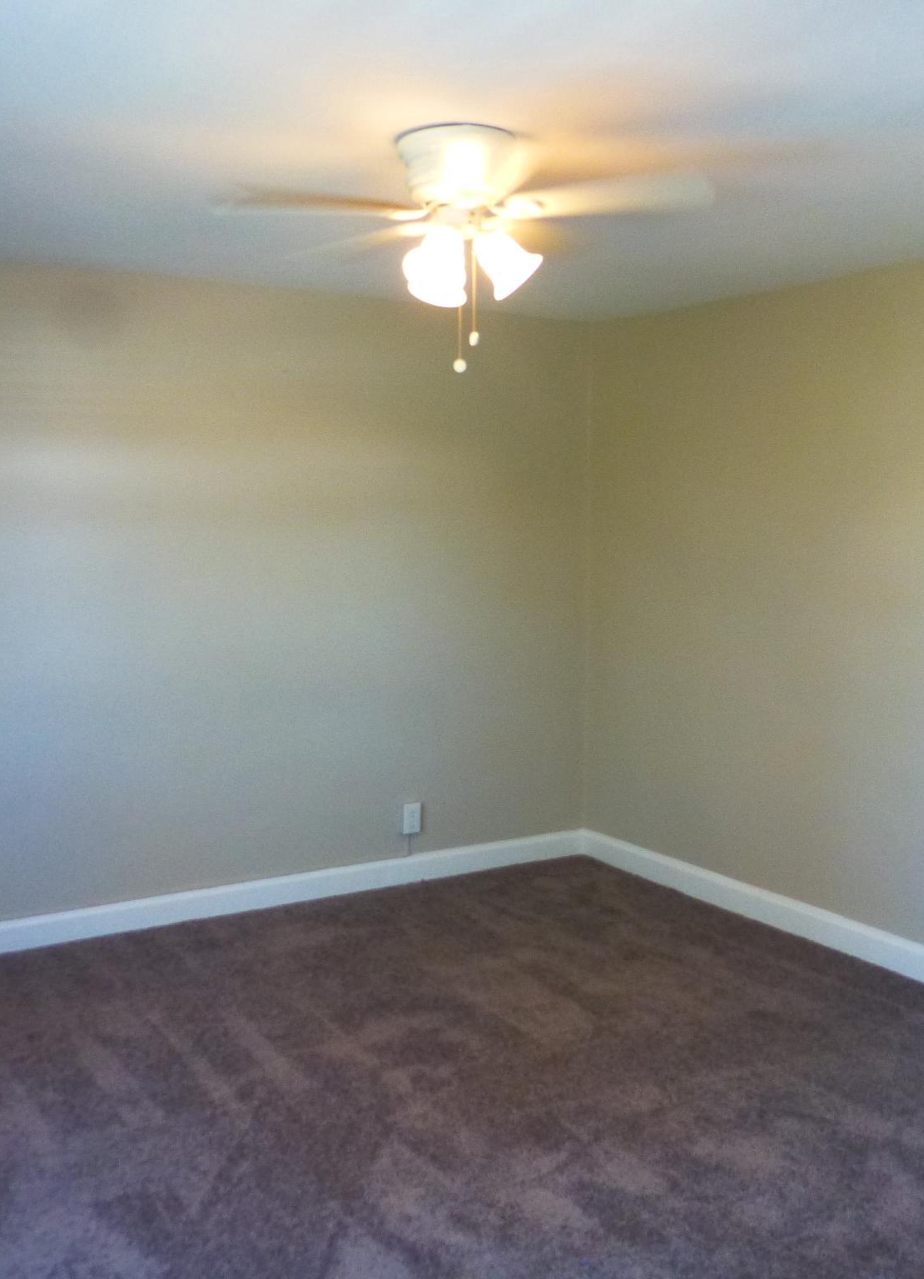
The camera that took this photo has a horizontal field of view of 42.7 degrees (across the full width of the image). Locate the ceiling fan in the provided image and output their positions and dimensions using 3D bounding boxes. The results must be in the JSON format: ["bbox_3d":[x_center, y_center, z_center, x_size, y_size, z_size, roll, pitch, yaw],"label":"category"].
[{"bbox_3d":[0.003,-0.848,2.600,1.090,0.480,1.060,0,6,0],"label":"ceiling fan"}]

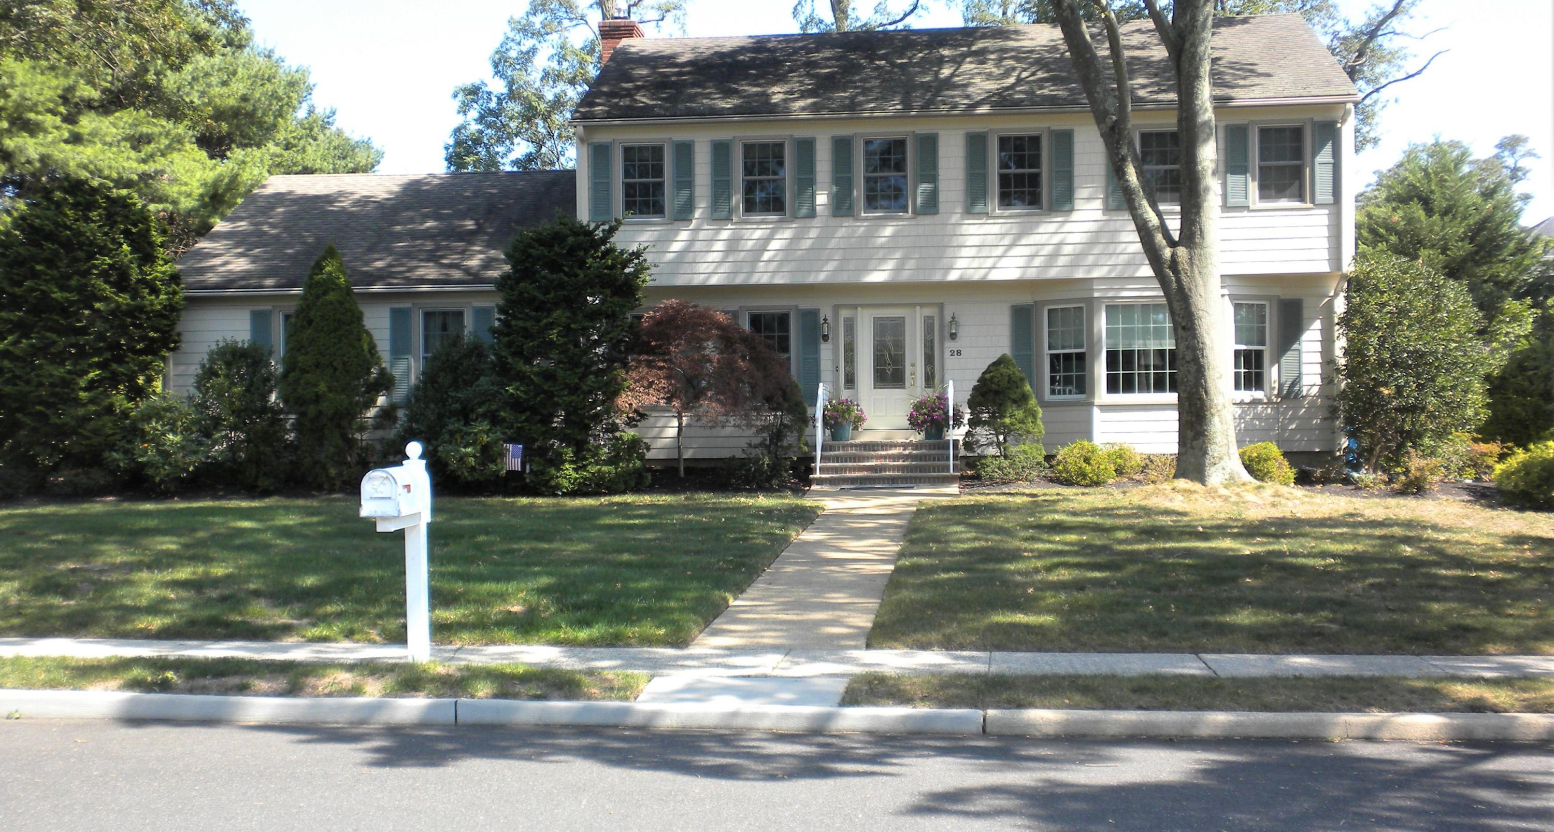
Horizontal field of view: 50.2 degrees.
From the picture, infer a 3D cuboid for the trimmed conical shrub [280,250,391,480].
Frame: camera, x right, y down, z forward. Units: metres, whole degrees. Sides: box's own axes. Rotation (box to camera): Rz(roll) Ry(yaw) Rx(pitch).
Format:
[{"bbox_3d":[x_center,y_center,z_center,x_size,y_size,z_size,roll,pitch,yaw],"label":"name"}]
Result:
[{"bbox_3d":[-7.055,-0.791,26.400,1.750,3.860,1.700,-1,0,6],"label":"trimmed conical shrub"}]

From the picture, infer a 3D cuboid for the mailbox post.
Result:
[{"bbox_3d":[-2.700,0.997,11.847,0.290,1.600,0.700,-1,0,8],"label":"mailbox post"}]

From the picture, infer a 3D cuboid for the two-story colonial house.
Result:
[{"bbox_3d":[-0.090,-3.191,31.422,19.470,8.310,8.500,-1,0,6],"label":"two-story colonial house"}]

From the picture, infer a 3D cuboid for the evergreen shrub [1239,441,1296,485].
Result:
[{"bbox_3d":[7.504,0.717,25.500,0.950,0.680,0.920,-1,0,6],"label":"evergreen shrub"}]

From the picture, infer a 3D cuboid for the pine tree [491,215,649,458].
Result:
[{"bbox_3d":[-3.241,-1.045,26.000,2.450,4.200,2.400,-1,0,6],"label":"pine tree"}]

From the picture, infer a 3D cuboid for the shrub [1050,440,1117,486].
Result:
[{"bbox_3d":[4.698,0.717,25.500,1.020,0.710,0.950,-1,0,6],"label":"shrub"}]

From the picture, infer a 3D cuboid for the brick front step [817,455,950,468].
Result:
[{"bbox_3d":[1.722,0.690,26.269,2.220,0.180,0.340,-1,0,6],"label":"brick front step"}]

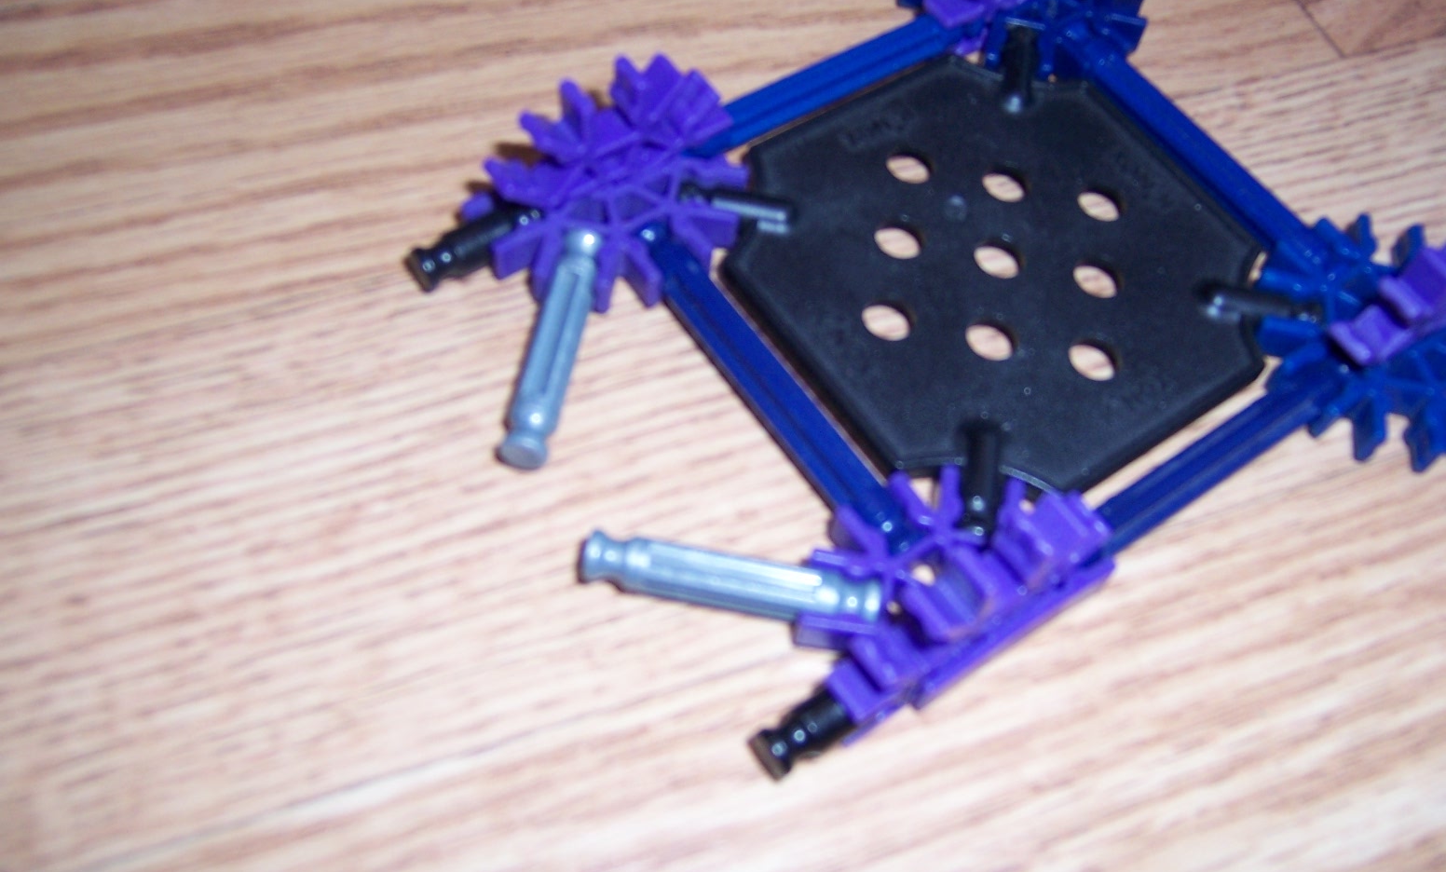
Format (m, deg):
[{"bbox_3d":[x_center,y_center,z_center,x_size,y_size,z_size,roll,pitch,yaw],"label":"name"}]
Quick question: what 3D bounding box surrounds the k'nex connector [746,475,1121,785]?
[{"bbox_3d":[0.021,0.014,0.150,0.048,0.022,0.022,-29,66,-21],"label":"k'nex connector"}]

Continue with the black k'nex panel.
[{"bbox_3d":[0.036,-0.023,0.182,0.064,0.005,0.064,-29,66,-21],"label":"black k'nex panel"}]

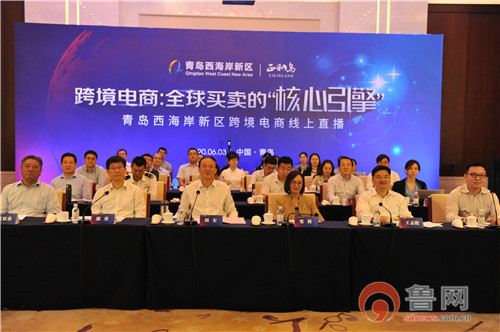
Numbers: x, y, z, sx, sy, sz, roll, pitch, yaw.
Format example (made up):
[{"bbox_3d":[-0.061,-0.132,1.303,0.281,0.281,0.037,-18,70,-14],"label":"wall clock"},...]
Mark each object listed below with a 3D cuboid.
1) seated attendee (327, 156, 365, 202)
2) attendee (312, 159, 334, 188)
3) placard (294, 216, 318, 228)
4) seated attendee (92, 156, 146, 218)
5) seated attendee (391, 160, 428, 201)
[{"bbox_3d":[1.234,0.544,7.827,0.520,1.297,0.760,1,3,-1],"label":"seated attendee"},{"bbox_3d":[1.175,0.509,9.650,0.460,1.200,0.700,1,3,-3],"label":"attendee"},{"bbox_3d":[0.506,0.504,5.610,0.200,0.092,0.080,1,3,-3],"label":"placard"},{"bbox_3d":[-1.257,0.589,5.990,0.550,1.330,0.720,1,3,-3],"label":"seated attendee"},{"bbox_3d":[2.006,0.568,7.800,0.500,1.265,0.750,1,3,3],"label":"seated attendee"}]

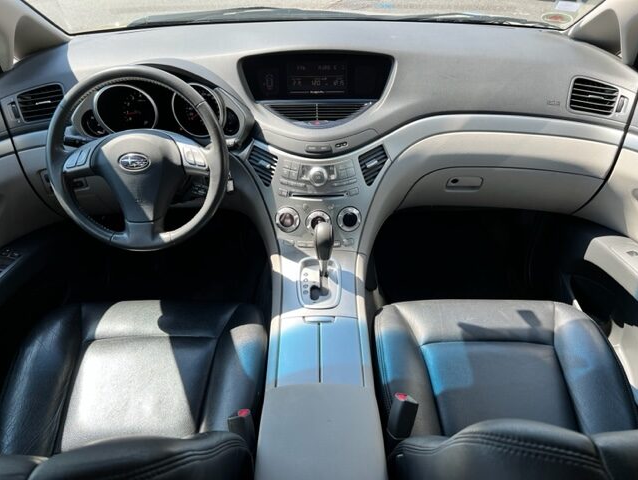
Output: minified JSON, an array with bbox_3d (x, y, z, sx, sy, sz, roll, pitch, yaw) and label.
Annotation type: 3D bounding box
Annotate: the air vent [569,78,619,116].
[{"bbox_3d":[0.617,-0.322,1.080,0.090,0.075,0.030,12,29,18],"label":"air vent"}]

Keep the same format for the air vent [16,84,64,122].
[{"bbox_3d":[-0.624,-0.308,1.080,0.088,0.075,0.030,-14,29,-18],"label":"air vent"}]

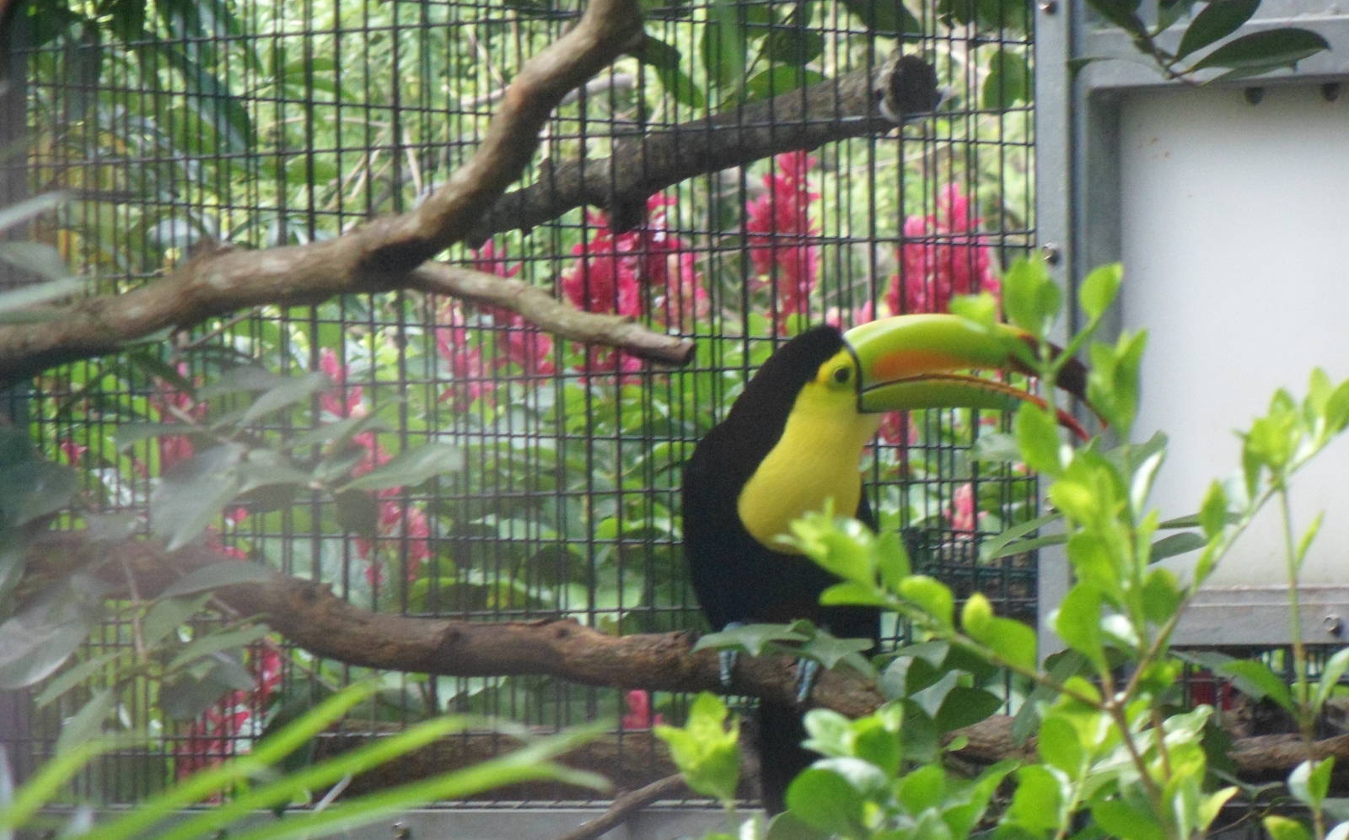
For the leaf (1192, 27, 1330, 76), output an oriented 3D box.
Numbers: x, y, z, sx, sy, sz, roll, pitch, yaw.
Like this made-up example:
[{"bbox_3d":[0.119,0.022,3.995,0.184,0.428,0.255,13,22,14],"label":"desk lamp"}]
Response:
[{"bbox_3d":[0.333,-0.209,6.000,0.082,0.011,0.031,-10,36,0],"label":"leaf"}]

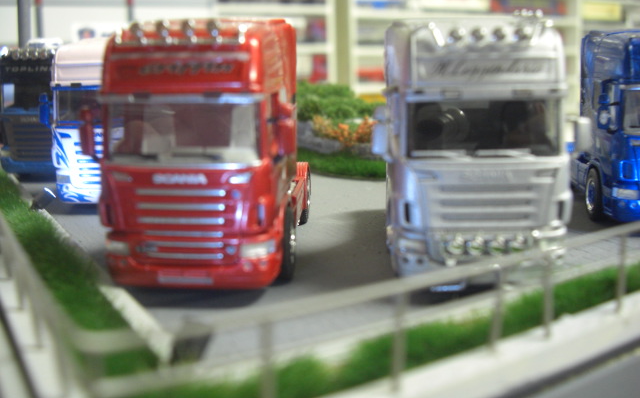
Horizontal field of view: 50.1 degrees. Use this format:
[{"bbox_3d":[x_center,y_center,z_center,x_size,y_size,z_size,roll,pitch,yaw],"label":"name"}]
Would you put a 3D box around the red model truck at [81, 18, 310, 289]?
[{"bbox_3d":[-0.032,-0.020,0.233,0.058,0.078,0.118,1,11,3],"label":"red model truck"}]

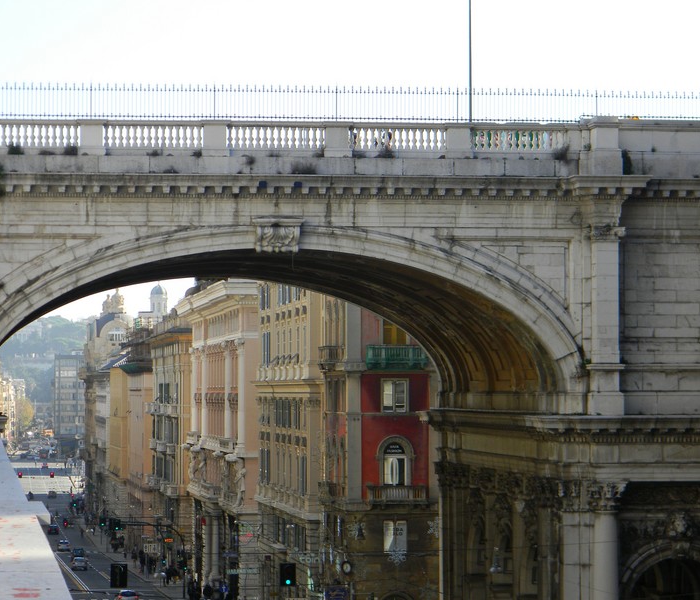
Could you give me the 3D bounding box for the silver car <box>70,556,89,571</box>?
[{"bbox_3d":[-30.710,30.004,276.000,1.760,1.480,4.200,0,-4,-9],"label":"silver car"}]

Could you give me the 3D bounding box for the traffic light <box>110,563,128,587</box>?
[{"bbox_3d":[-10.164,12.148,107.000,0.700,1.020,0.400,0,-2,-9],"label":"traffic light"}]

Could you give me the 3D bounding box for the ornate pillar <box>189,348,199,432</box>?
[{"bbox_3d":[-14.769,8.729,229.000,0.850,8.300,0.850,0,-2,-9],"label":"ornate pillar"}]

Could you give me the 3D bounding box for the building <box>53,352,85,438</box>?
[{"bbox_3d":[-87.118,31.671,772.902,15.000,29.000,16.000,0,-2,-9],"label":"building"}]

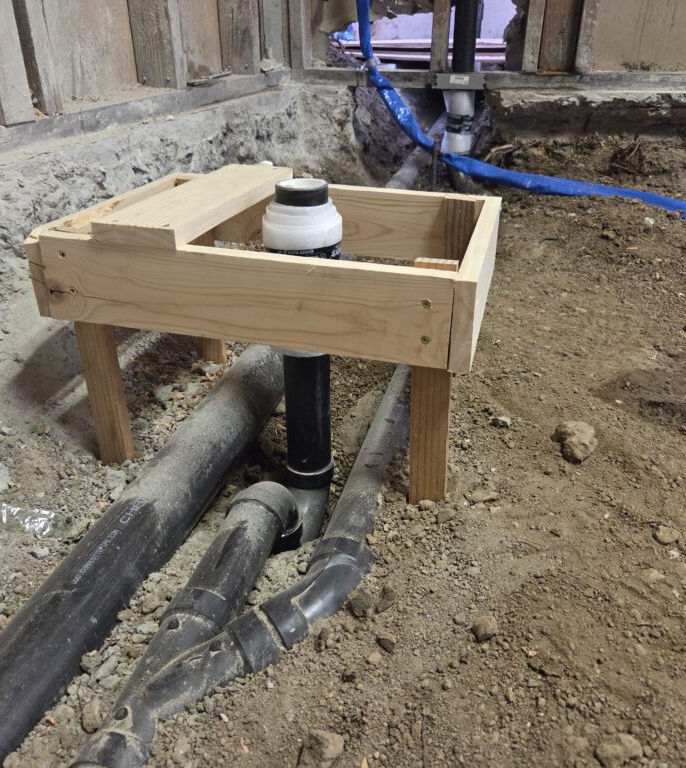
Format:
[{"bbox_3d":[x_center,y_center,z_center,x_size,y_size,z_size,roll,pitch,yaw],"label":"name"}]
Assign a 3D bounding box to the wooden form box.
[{"bbox_3d":[-0.062,-0.080,0.843,0.456,0.299,0.338,8,29,13],"label":"wooden form box"}]

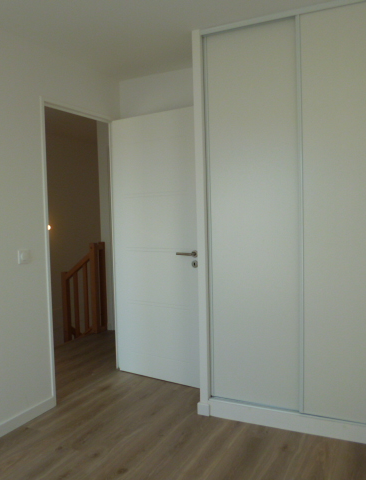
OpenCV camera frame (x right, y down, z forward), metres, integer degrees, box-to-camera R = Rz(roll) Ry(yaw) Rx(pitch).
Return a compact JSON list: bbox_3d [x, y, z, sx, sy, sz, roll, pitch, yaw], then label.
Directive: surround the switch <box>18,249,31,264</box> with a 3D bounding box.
[{"bbox_3d":[-0.982,0.105,2.746,0.012,0.085,0.085,0,3,26],"label":"switch"}]

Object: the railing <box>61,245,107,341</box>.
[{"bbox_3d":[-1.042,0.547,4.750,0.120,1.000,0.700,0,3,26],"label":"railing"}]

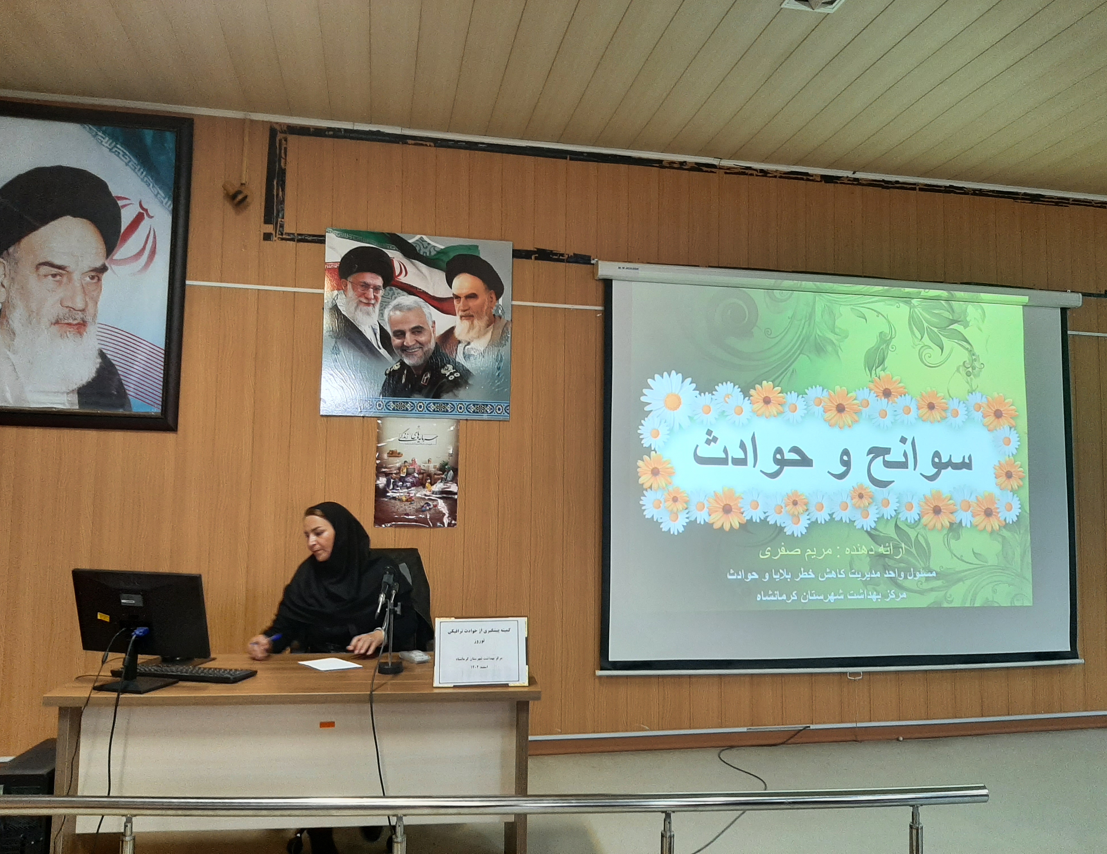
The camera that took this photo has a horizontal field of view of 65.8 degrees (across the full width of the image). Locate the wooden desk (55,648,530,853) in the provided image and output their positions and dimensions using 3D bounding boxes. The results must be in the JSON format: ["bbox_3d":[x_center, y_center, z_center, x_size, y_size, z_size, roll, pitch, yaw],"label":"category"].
[{"bbox_3d":[-0.832,1.230,2.974,1.516,0.748,0.670,1,-4,-6],"label":"wooden desk"}]

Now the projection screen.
[{"bbox_3d":[1.712,0.247,4.918,3.044,2.226,0.090,2,-5,-11],"label":"projection screen"}]

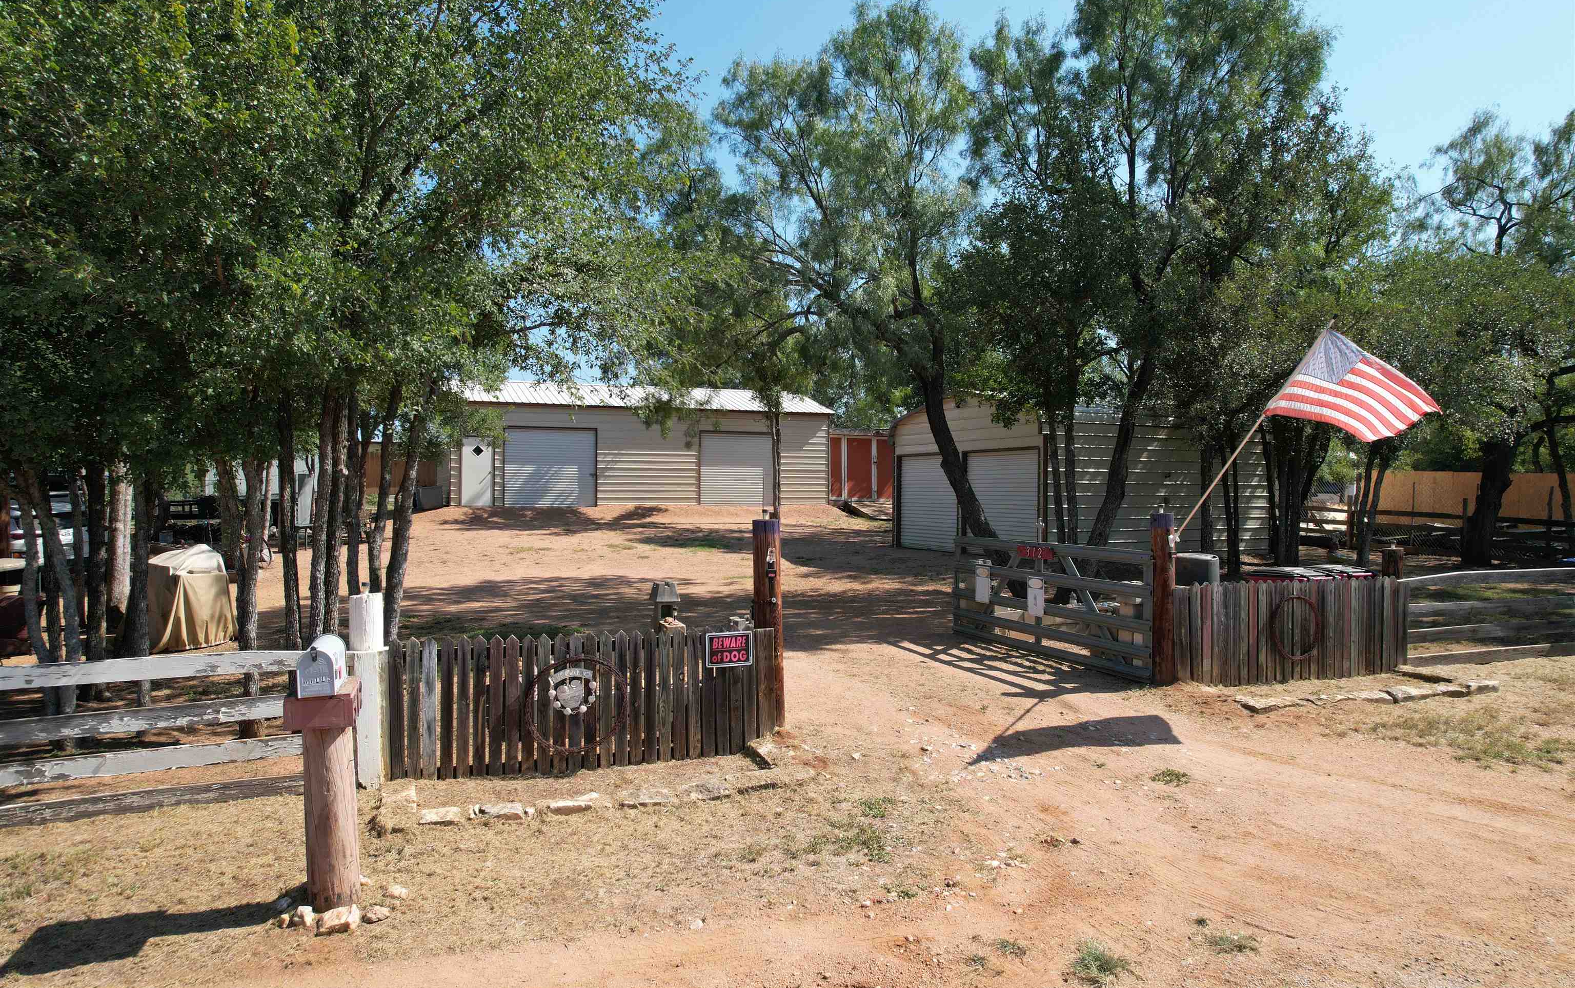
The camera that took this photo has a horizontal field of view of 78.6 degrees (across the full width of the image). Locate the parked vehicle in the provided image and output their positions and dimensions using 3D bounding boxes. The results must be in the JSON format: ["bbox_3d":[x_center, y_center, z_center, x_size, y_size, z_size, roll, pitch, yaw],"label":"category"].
[{"bbox_3d":[-16.000,0.830,20.900,1.900,1.720,4.700,0,0,-35],"label":"parked vehicle"}]

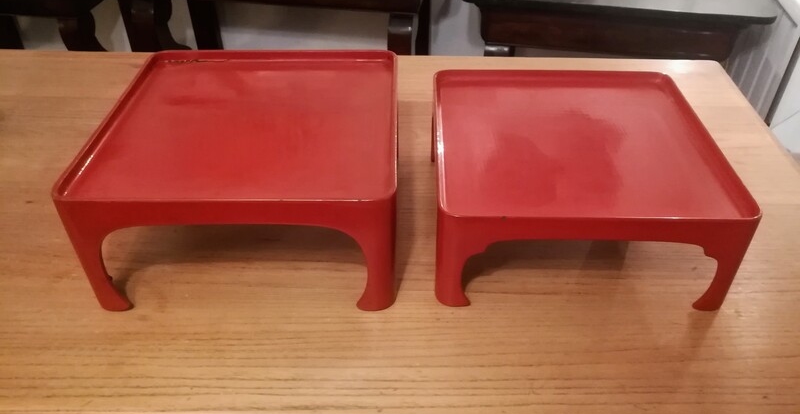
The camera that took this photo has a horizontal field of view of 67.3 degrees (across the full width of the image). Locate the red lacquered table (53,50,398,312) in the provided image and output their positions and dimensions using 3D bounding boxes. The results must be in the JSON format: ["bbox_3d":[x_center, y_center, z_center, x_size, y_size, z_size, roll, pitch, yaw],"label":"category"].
[{"bbox_3d":[-0.204,-0.057,0.904,0.402,0.199,0.383,0,41,0],"label":"red lacquered table"}]

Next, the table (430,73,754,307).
[{"bbox_3d":[0.244,-0.042,0.907,0.386,0.167,0.364,1,41,1],"label":"table"}]

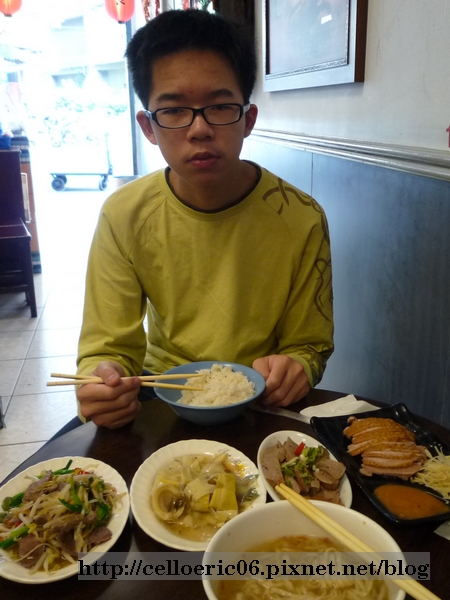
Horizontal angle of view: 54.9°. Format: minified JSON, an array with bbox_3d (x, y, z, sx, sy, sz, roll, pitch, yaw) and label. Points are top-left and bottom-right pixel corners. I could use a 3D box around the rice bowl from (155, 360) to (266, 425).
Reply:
[{"bbox_3d":[-0.019,0.135,0.588,0.147,0.053,0.147,0,16,0],"label":"rice bowl"}]

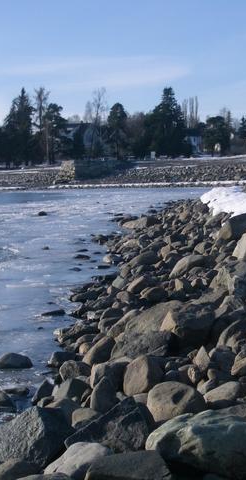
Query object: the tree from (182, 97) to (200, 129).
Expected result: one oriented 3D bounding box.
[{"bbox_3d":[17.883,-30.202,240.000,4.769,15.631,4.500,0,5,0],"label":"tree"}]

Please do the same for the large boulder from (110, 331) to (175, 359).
[{"bbox_3d":[0.192,1.036,8.900,0.648,0.260,0.450,0,5,0],"label":"large boulder"}]

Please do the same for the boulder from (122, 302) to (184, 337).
[{"bbox_3d":[0.327,0.839,9.400,0.728,0.400,0.550,0,5,2],"label":"boulder"}]

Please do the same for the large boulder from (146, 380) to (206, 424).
[{"bbox_3d":[0.359,1.107,6.200,0.437,0.290,0.360,0,5,3],"label":"large boulder"}]

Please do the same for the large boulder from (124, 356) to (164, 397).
[{"bbox_3d":[0.174,1.126,7.500,0.339,0.344,0.310,0,5,0],"label":"large boulder"}]

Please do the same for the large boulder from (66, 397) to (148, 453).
[{"bbox_3d":[-0.093,1.209,5.850,0.584,0.350,0.450,-1,5,-1],"label":"large boulder"}]

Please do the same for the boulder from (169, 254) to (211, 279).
[{"bbox_3d":[1.081,0.426,14.300,0.695,0.359,0.520,0,5,0],"label":"boulder"}]

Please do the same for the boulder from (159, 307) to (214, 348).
[{"bbox_3d":[0.617,0.849,8.800,0.558,0.400,0.480,0,5,4],"label":"boulder"}]

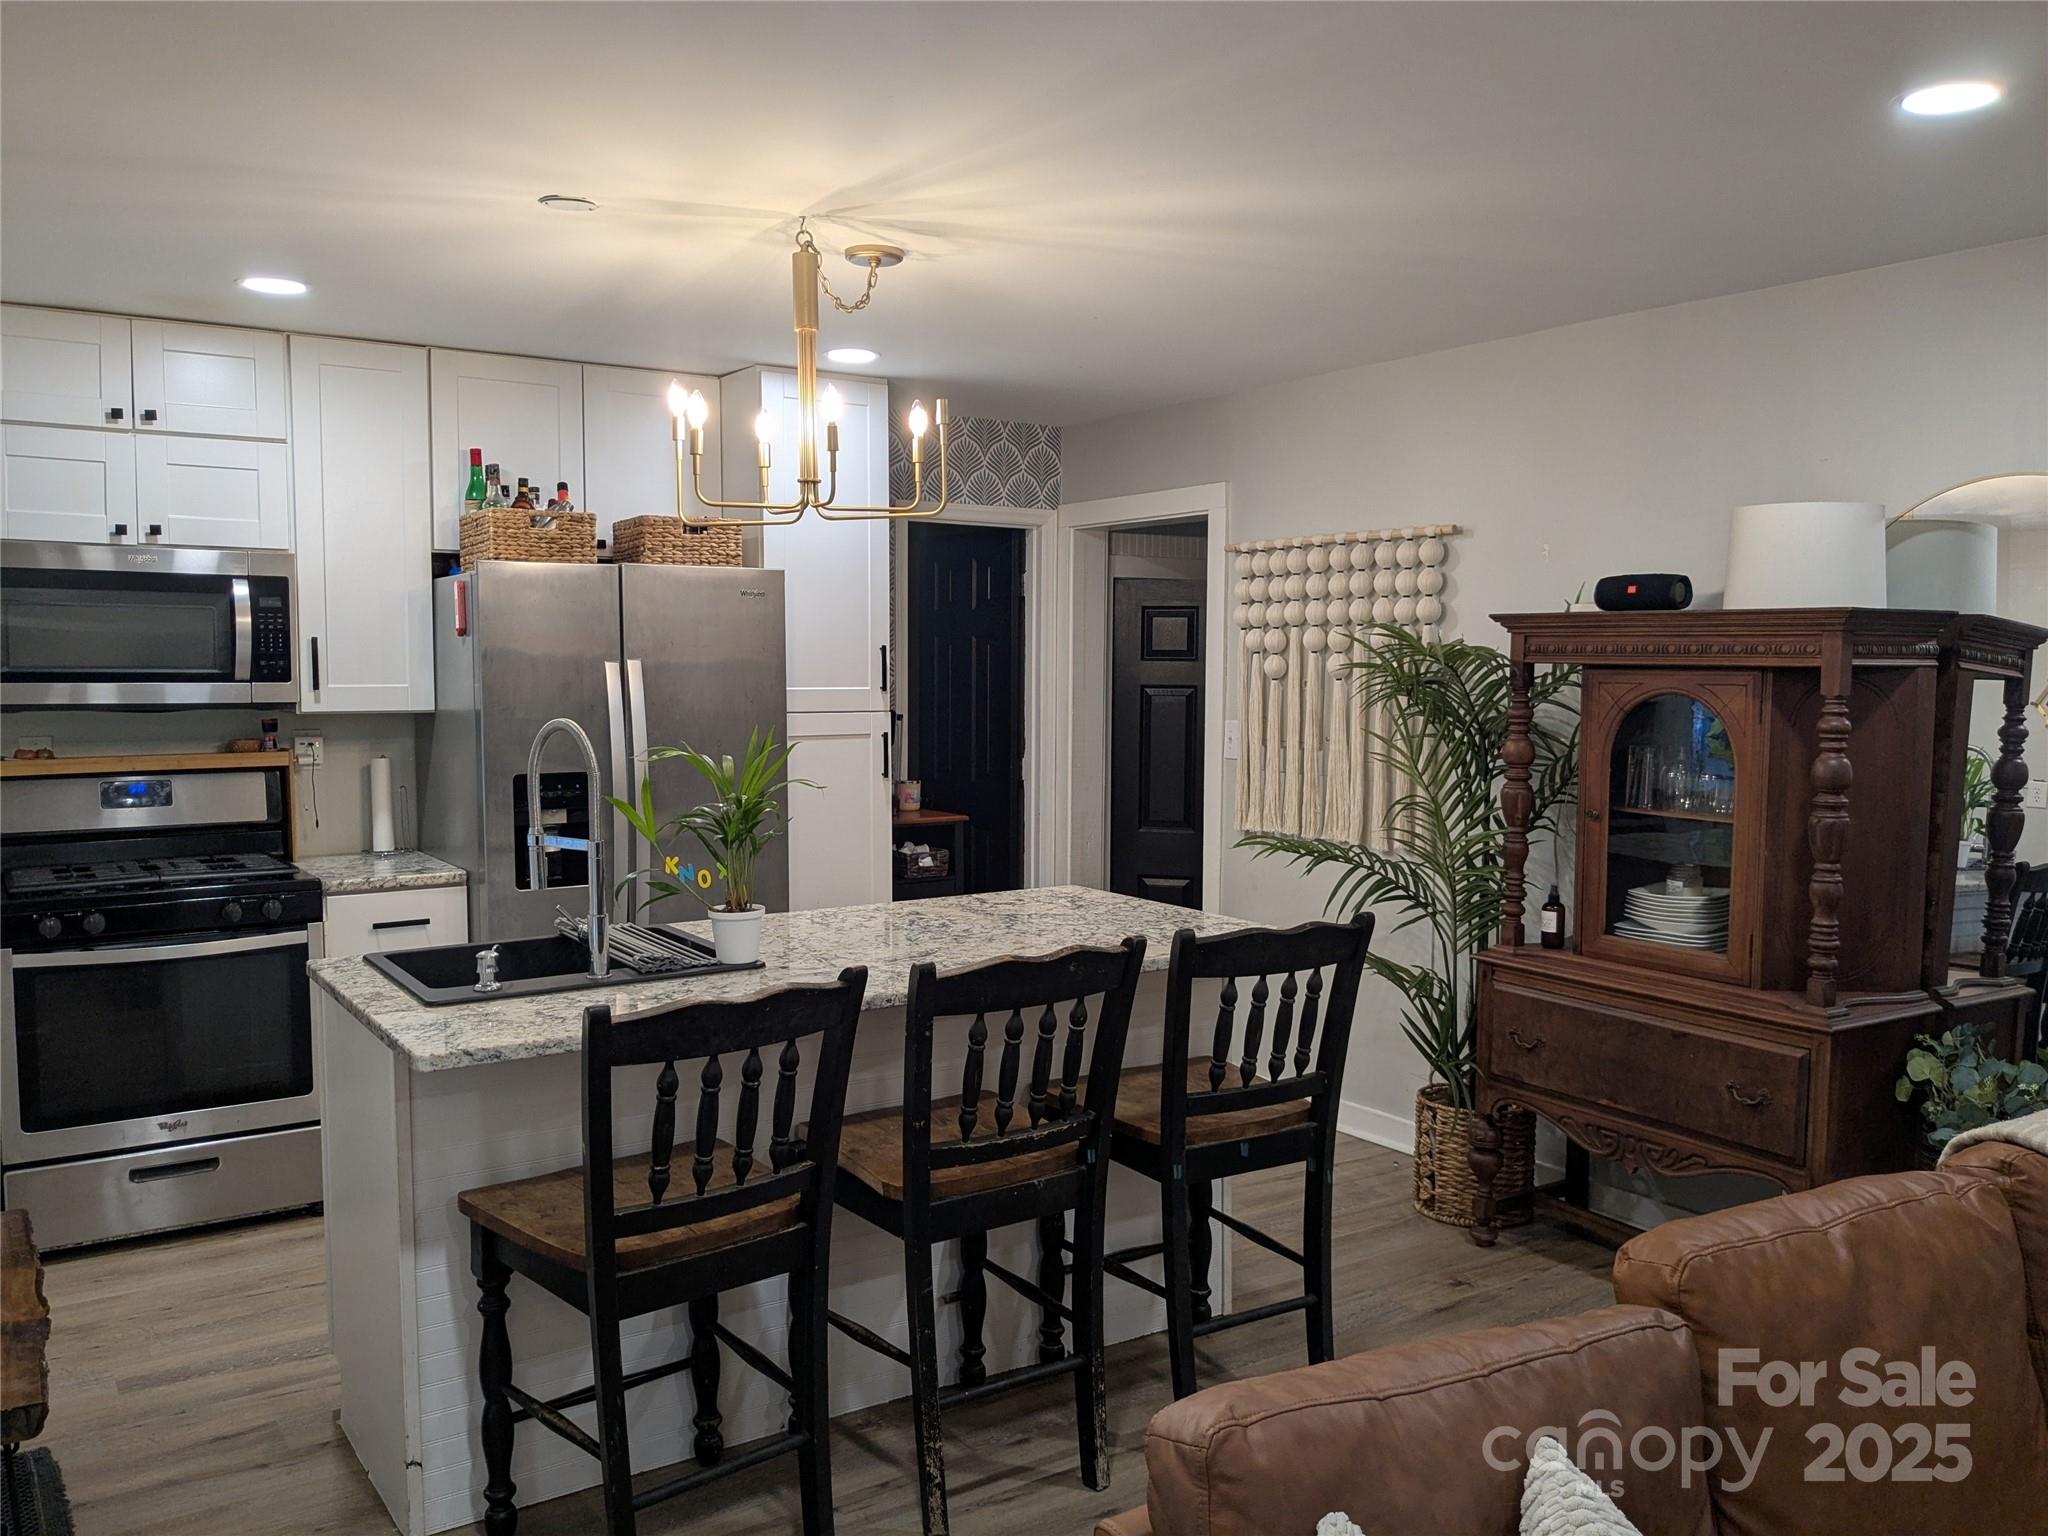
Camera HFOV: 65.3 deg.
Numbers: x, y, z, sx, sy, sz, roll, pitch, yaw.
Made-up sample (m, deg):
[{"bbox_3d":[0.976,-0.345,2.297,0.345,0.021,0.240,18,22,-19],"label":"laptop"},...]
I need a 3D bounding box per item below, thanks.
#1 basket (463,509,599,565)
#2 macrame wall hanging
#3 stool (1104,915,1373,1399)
[{"bbox_3d":[-1.439,-0.647,4.641,0.300,0.170,0.320,-3,5,-33],"label":"basket"},{"bbox_3d":[0.977,-0.245,5.061,0.070,0.950,1.010,-3,5,-33],"label":"macrame wall hanging"},{"bbox_3d":[0.356,0.788,3.293,0.470,1.035,0.550,-2,5,-29],"label":"stool"}]

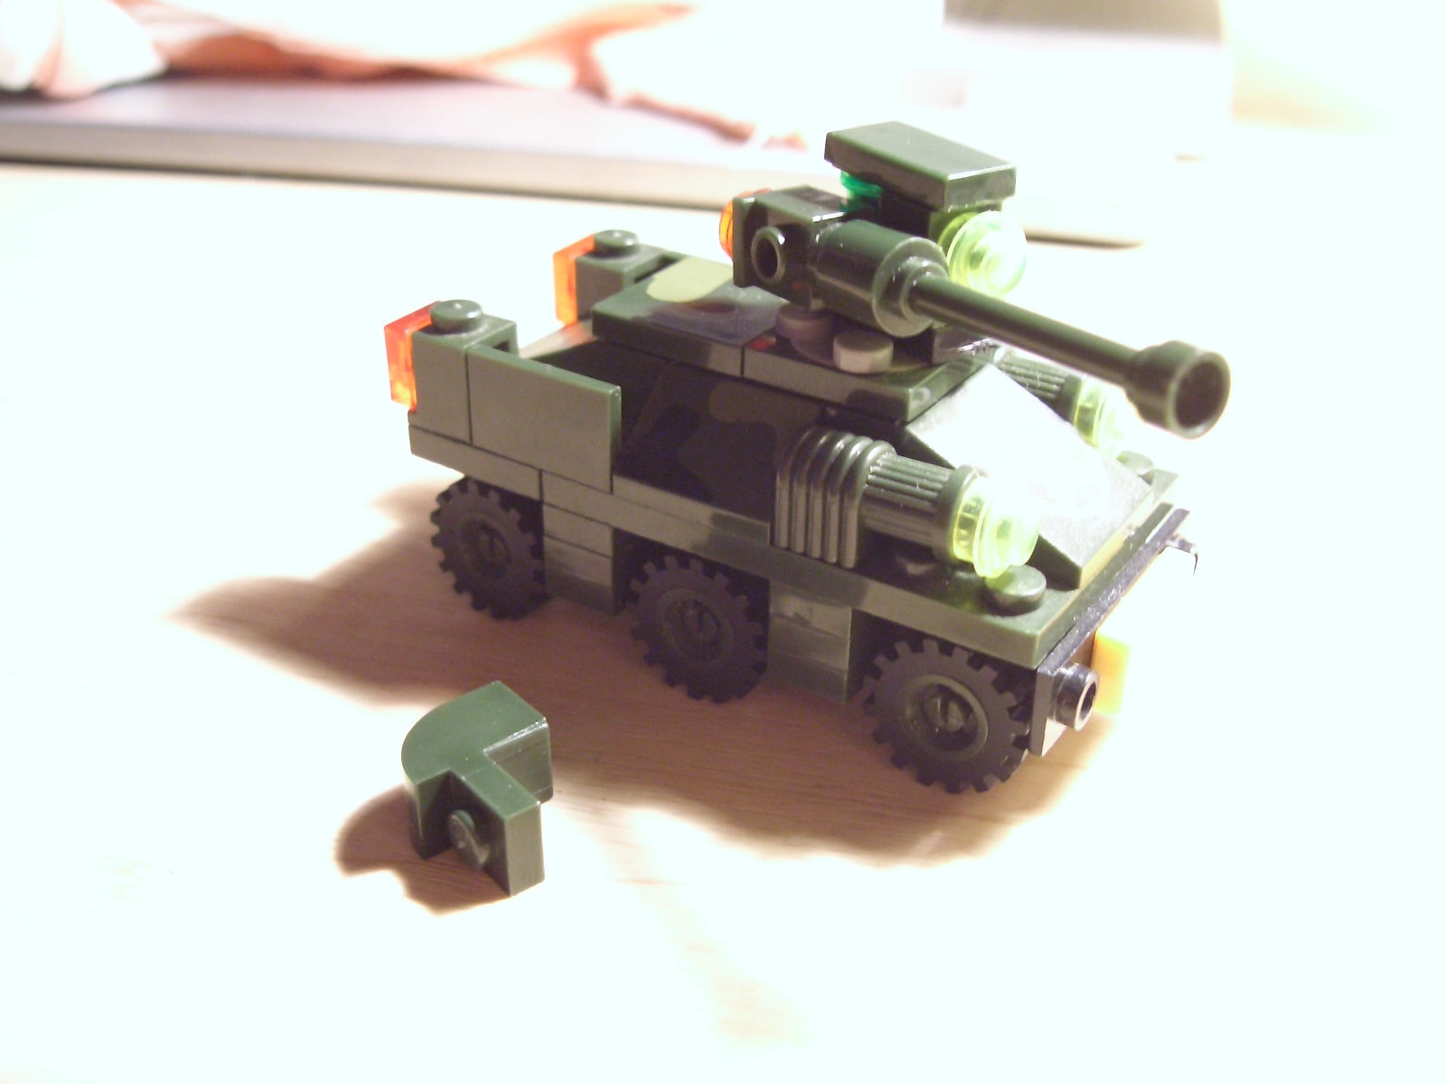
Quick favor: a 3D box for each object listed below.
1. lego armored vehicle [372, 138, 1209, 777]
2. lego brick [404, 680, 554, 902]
[{"bbox_3d":[0.008,-0.010,0.144,0.076,0.049,0.037,19,34,28],"label":"lego armored vehicle"},{"bbox_3d":[-0.019,0.020,0.131,0.013,0.008,0.016,-21,37,-34],"label":"lego brick"}]

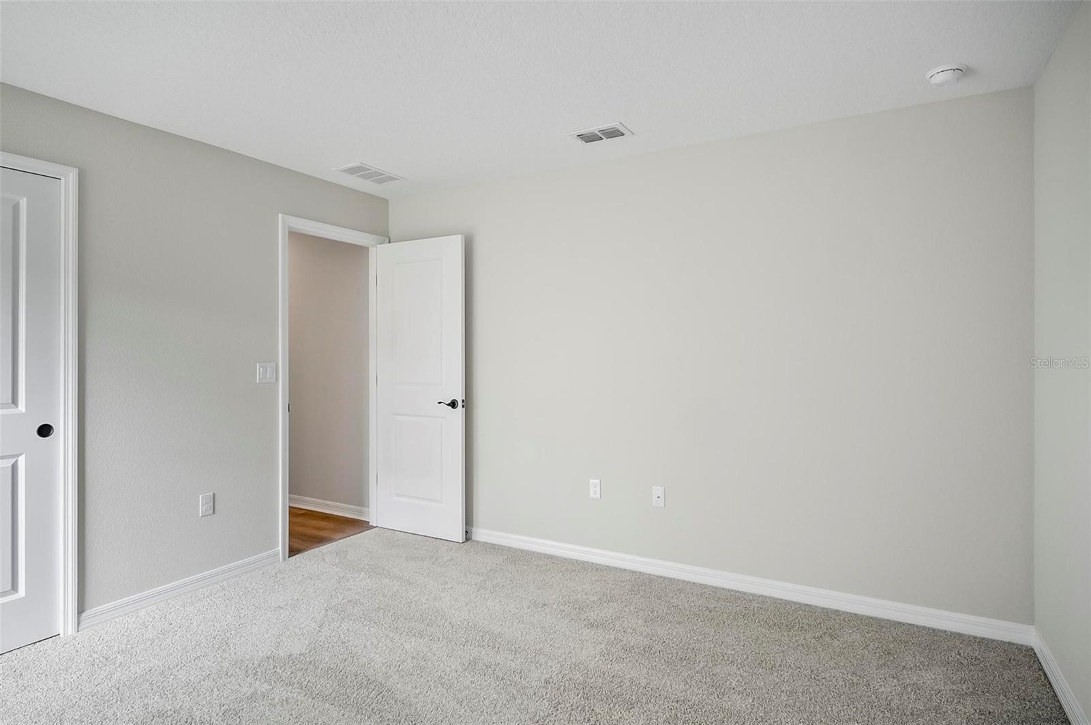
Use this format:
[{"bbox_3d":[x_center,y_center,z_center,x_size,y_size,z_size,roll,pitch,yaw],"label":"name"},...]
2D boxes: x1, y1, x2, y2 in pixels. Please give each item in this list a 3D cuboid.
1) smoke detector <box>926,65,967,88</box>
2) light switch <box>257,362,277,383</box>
[{"bbox_3d":[1.650,-1.173,2.367,0.132,0.040,0.132,0,1,30],"label":"smoke detector"},{"bbox_3d":[-1.669,0.063,3.438,0.010,0.116,0.118,0,1,30],"label":"light switch"}]

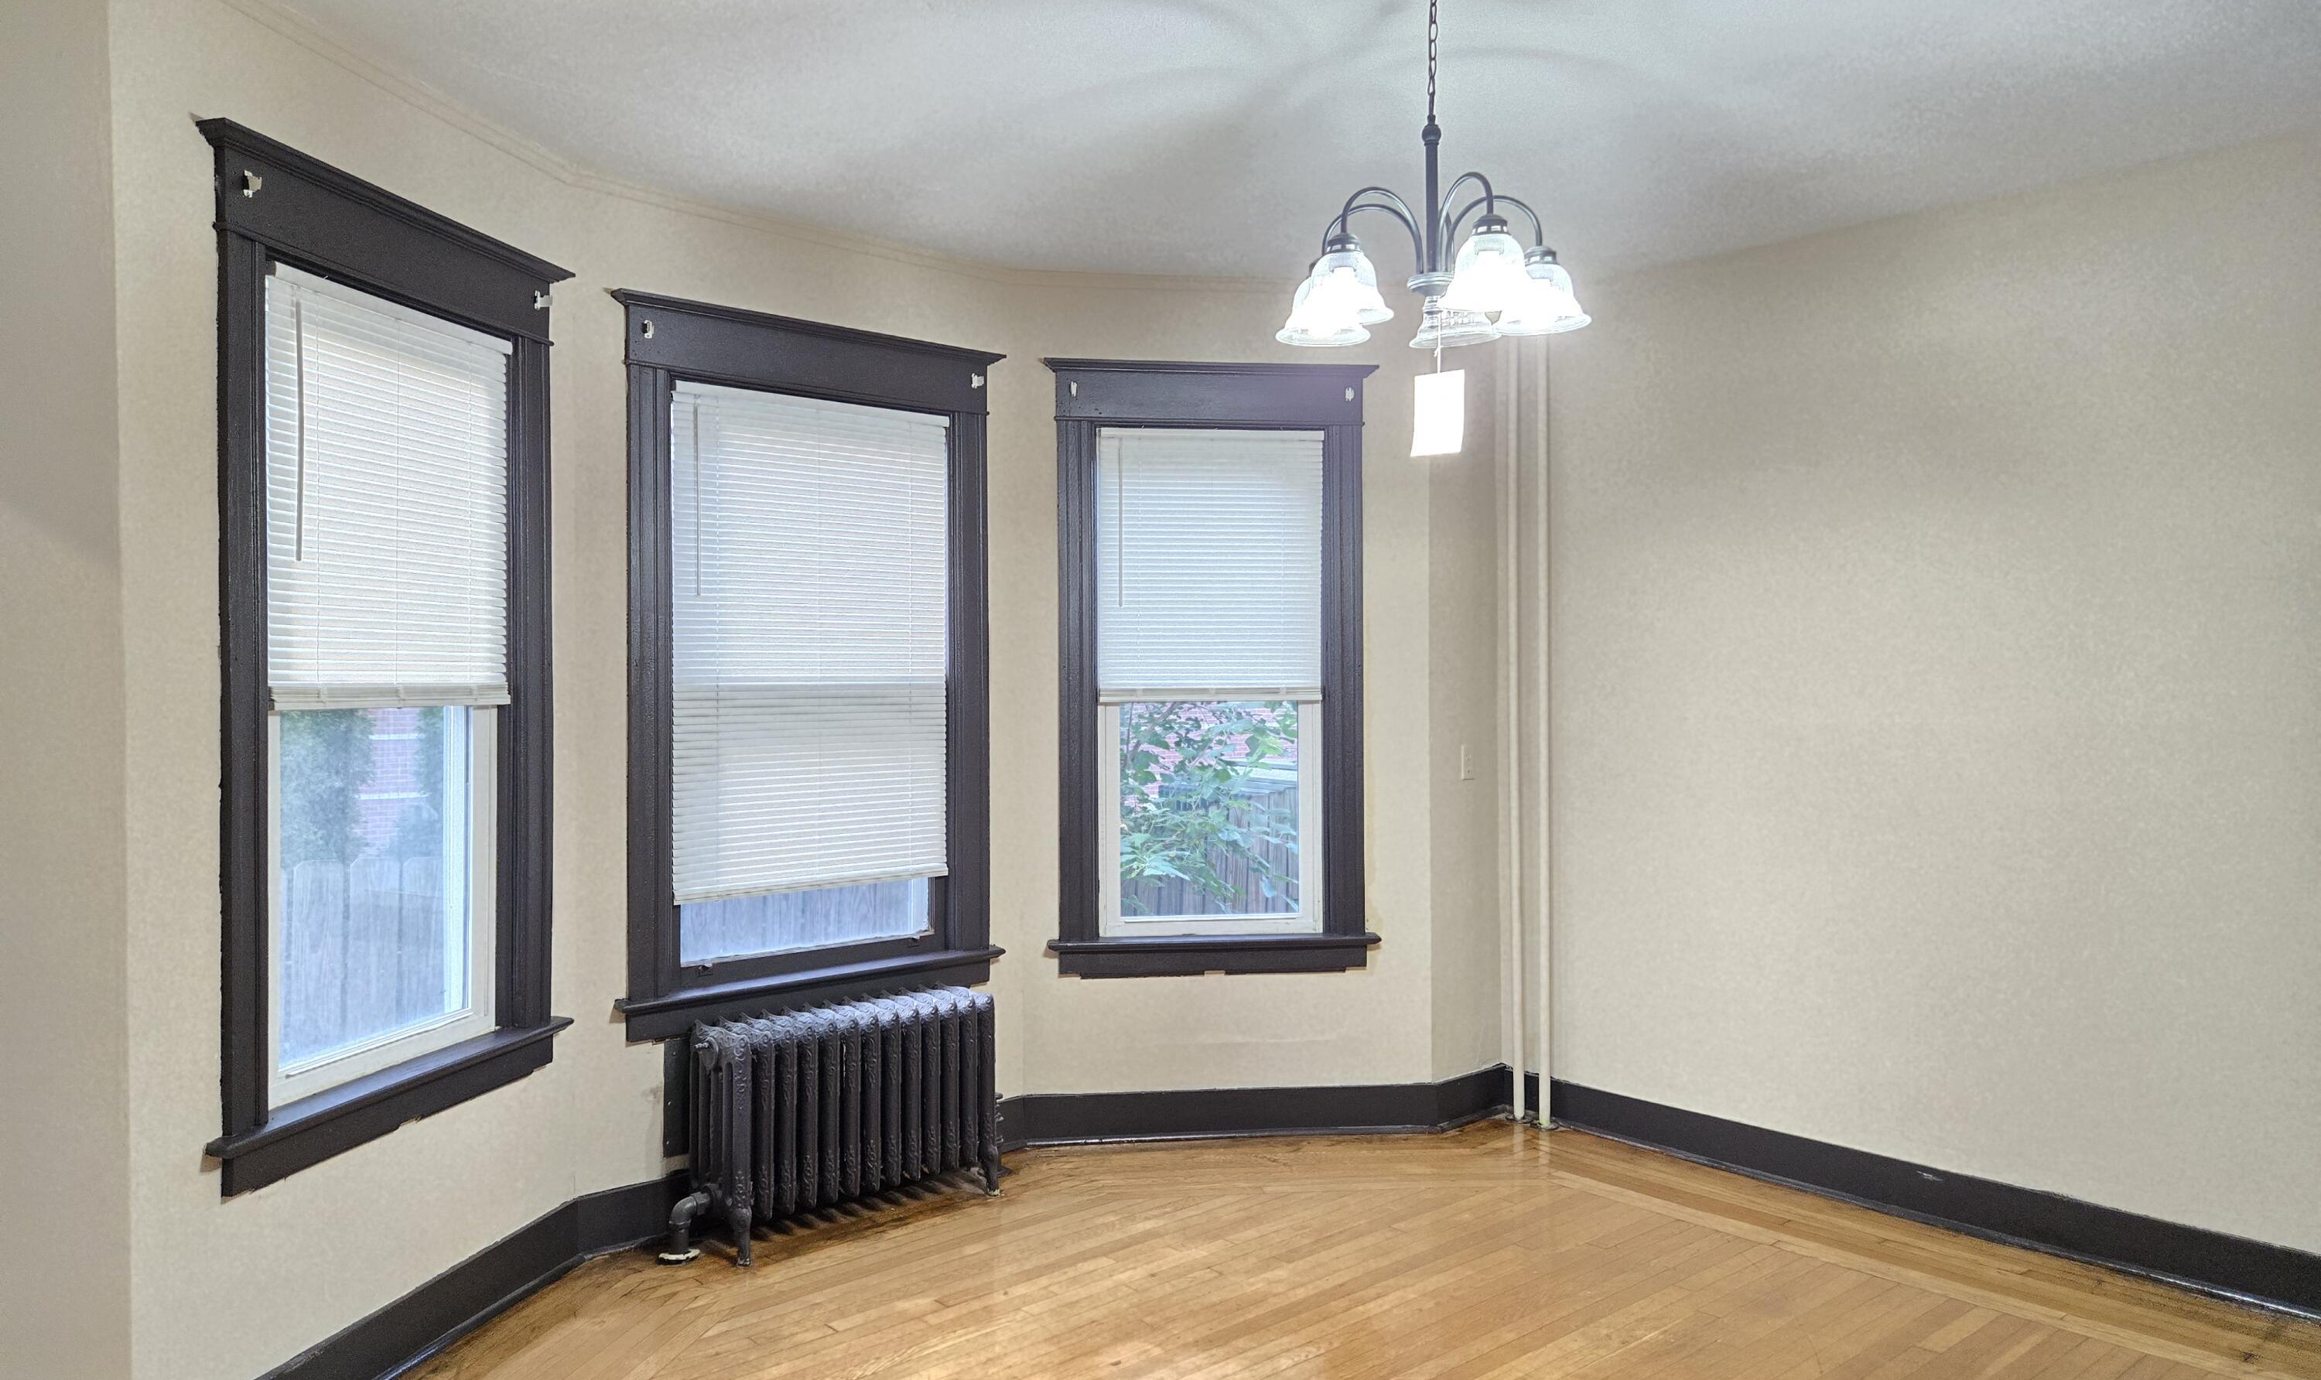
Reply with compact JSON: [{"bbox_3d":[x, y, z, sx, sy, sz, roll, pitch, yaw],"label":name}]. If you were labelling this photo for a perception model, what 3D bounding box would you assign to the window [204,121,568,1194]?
[{"bbox_3d":[-1.591,-0.053,3.236,0.130,1.899,1.065,0,0,12],"label":"window"}]

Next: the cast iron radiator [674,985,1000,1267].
[{"bbox_3d":[-0.845,1.126,4.128,0.852,0.569,0.259,0,0,-42],"label":"cast iron radiator"}]

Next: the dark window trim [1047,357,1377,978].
[{"bbox_3d":[0.163,-0.068,4.826,1.047,1.899,0.120,0,0,-7],"label":"dark window trim"}]

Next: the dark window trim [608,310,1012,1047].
[{"bbox_3d":[-0.949,-0.060,4.301,1.190,1.899,0.130,0,0,-42],"label":"dark window trim"}]

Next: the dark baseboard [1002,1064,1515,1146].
[{"bbox_3d":[0.335,1.325,4.885,1.682,0.152,0.177,0,0,-11],"label":"dark baseboard"}]

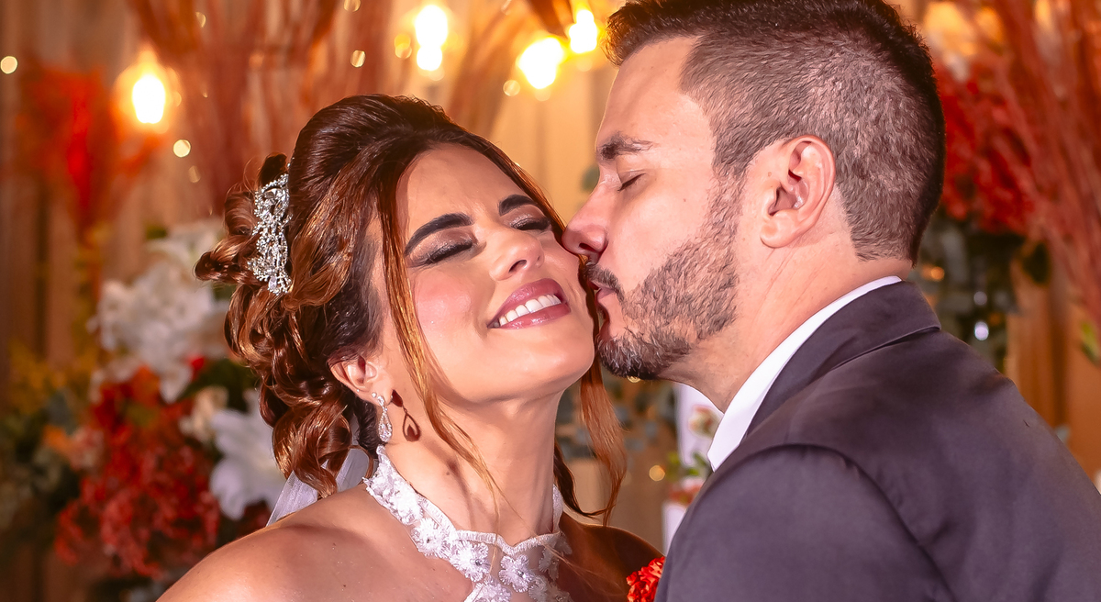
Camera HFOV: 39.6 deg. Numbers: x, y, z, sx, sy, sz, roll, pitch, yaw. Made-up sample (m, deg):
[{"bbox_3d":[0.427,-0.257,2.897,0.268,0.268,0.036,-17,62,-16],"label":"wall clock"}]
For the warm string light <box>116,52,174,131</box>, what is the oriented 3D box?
[{"bbox_3d":[-0.517,-0.267,1.950,0.073,0.100,0.073,0,0,0],"label":"warm string light"}]

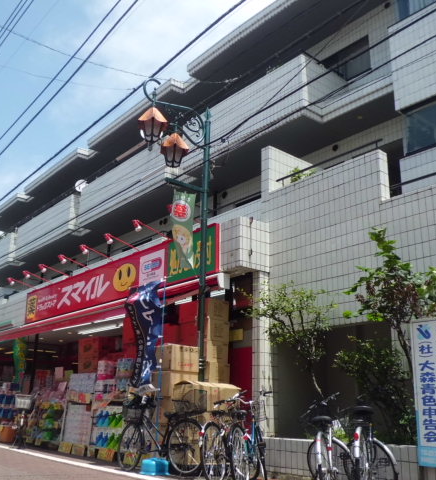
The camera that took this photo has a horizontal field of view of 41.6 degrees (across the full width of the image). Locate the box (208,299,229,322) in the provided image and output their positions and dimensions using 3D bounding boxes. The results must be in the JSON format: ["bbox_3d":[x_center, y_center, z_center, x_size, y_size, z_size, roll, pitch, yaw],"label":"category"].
[{"bbox_3d":[-0.099,1.218,9.527,0.426,0.344,0.400,13,-20,-36],"label":"box"}]

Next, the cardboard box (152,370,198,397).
[{"bbox_3d":[-0.647,2.234,8.765,0.532,0.334,0.542,13,-20,-36],"label":"cardboard box"}]

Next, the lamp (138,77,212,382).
[{"bbox_3d":[-0.703,0.342,8.768,1.366,5.896,0.450,13,-20,-36],"label":"lamp"}]

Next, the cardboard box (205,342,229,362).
[{"bbox_3d":[-0.099,1.862,9.354,0.418,0.316,0.400,13,-20,-36],"label":"cardboard box"}]

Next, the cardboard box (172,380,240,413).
[{"bbox_3d":[-0.166,2.276,8.272,0.838,0.402,0.456,13,-20,-36],"label":"cardboard box"}]

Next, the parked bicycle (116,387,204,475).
[{"bbox_3d":[-0.804,2.634,8.011,1.780,1.100,0.560,-13,-21,41],"label":"parked bicycle"}]

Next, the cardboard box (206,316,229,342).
[{"bbox_3d":[-0.099,1.547,9.439,0.422,0.338,0.400,13,-20,-36],"label":"cardboard box"}]

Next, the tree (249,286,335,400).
[{"bbox_3d":[1.032,1.597,7.877,1.200,2.059,1.100,1,-16,0],"label":"tree"}]

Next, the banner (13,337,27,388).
[{"bbox_3d":[-5.286,3.292,15.251,0.363,1.376,0.120,13,-20,-36],"label":"banner"}]

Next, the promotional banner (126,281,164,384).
[{"bbox_3d":[-1.096,1.394,8.543,0.600,1.529,0.220,-7,-18,28],"label":"promotional banner"}]

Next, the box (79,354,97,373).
[{"bbox_3d":[-2.864,2.968,13.584,0.420,0.406,0.850,13,-20,-36],"label":"box"}]

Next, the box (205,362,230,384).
[{"bbox_3d":[-0.069,2.149,9.159,0.418,0.352,0.330,13,-20,-36],"label":"box"}]

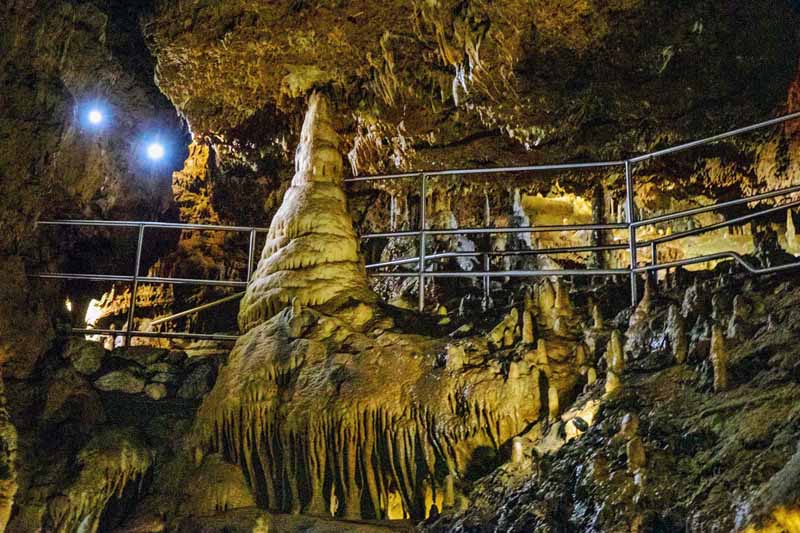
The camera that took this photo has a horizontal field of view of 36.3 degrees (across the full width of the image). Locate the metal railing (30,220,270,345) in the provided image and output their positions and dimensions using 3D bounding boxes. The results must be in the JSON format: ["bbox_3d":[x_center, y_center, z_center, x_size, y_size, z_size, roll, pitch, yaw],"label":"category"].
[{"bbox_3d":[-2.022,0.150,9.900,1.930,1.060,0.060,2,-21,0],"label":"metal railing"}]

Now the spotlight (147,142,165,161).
[{"bbox_3d":[-2.241,-1.054,11.200,0.160,0.160,0.160,7,-10,-12],"label":"spotlight"}]

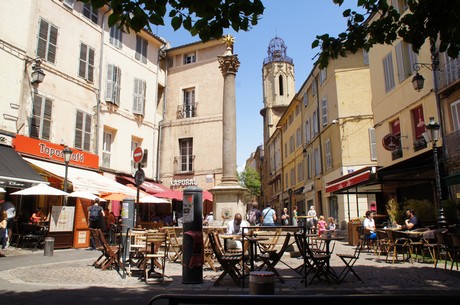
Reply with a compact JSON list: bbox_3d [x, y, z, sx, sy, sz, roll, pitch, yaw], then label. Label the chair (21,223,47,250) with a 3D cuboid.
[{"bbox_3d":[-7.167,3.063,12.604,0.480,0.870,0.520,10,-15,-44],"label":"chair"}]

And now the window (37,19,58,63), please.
[{"bbox_3d":[-8.308,-5.046,15.736,0.120,1.900,1.030,-4,-11,21],"label":"window"}]

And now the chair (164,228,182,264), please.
[{"bbox_3d":[-1.420,2.379,9.038,0.500,0.860,0.440,-4,-11,18],"label":"chair"}]

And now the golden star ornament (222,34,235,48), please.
[{"bbox_3d":[-0.047,-4.720,14.644,0.500,0.580,0.320,-3,-11,15],"label":"golden star ornament"}]

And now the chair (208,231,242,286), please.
[{"bbox_3d":[-0.072,1.827,6.048,0.510,0.850,0.440,-2,-10,7],"label":"chair"}]

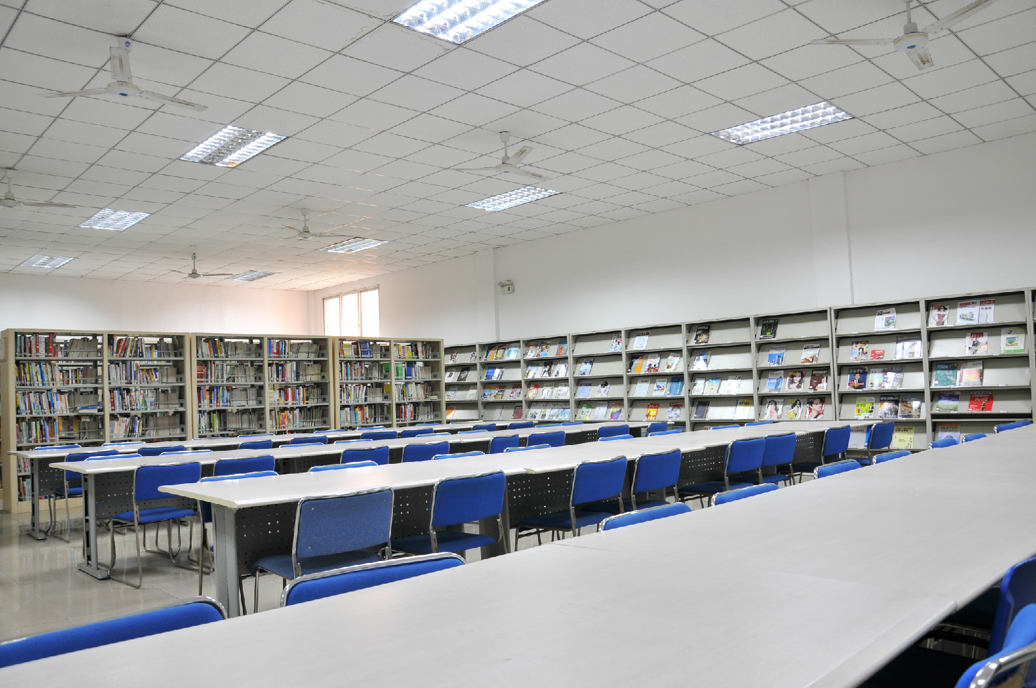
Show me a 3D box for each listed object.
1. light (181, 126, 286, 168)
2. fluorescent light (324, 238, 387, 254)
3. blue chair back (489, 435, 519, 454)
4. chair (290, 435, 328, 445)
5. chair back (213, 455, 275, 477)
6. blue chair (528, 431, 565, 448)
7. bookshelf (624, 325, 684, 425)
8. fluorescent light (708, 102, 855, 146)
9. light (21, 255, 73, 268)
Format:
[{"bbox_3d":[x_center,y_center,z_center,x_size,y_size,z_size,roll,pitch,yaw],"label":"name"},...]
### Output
[{"bbox_3d":[-2.645,-1.835,7.175,0.600,0.080,1.200,1,-5,-44],"label":"light"},{"bbox_3d":[-2.609,-1.565,12.274,0.590,0.070,1.190,1,-5,-44],"label":"fluorescent light"},{"bbox_3d":[-0.306,1.222,7.074,0.570,0.790,0.460,-4,-4,34],"label":"blue chair back"},{"bbox_3d":[-2.303,1.341,8.059,0.570,0.790,0.460,-5,-4,42],"label":"chair"},{"bbox_3d":[-2.034,1.180,5.509,0.460,0.790,0.570,1,-5,-43],"label":"chair back"},{"bbox_3d":[0.146,1.229,7.455,0.460,0.790,0.570,0,-4,-34],"label":"blue chair"},{"bbox_3d":[1.956,0.777,10.255,0.420,1.980,0.955,1,-5,-44],"label":"bookshelf"},{"bbox_3d":[2.411,-2.022,7.127,0.590,0.070,1.190,1,-5,-44],"label":"fluorescent light"},{"bbox_3d":[-7.537,-1.333,12.440,0.590,0.070,1.190,1,-5,-44],"label":"light"}]

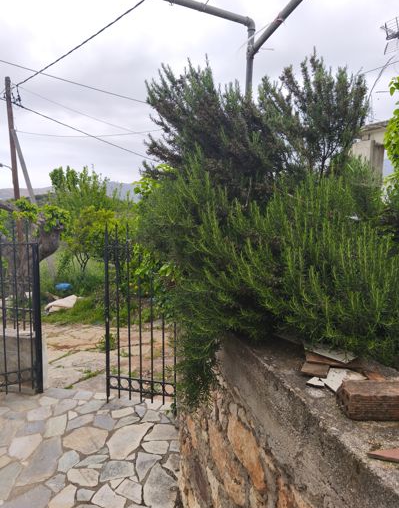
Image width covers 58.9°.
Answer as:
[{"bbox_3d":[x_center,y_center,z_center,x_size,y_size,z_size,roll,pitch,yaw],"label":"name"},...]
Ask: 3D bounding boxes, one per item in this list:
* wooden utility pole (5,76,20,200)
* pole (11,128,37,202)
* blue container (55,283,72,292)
[{"bbox_3d":[-6.478,-2.575,12.500,0.185,7.098,0.185,-2,5,0],"label":"wooden utility pole"},{"bbox_3d":[-5.856,-1.703,12.475,0.150,5.407,0.150,-15,3,0],"label":"pole"},{"bbox_3d":[-3.193,0.798,8.300,0.420,0.240,0.340,-1,5,-11],"label":"blue container"}]

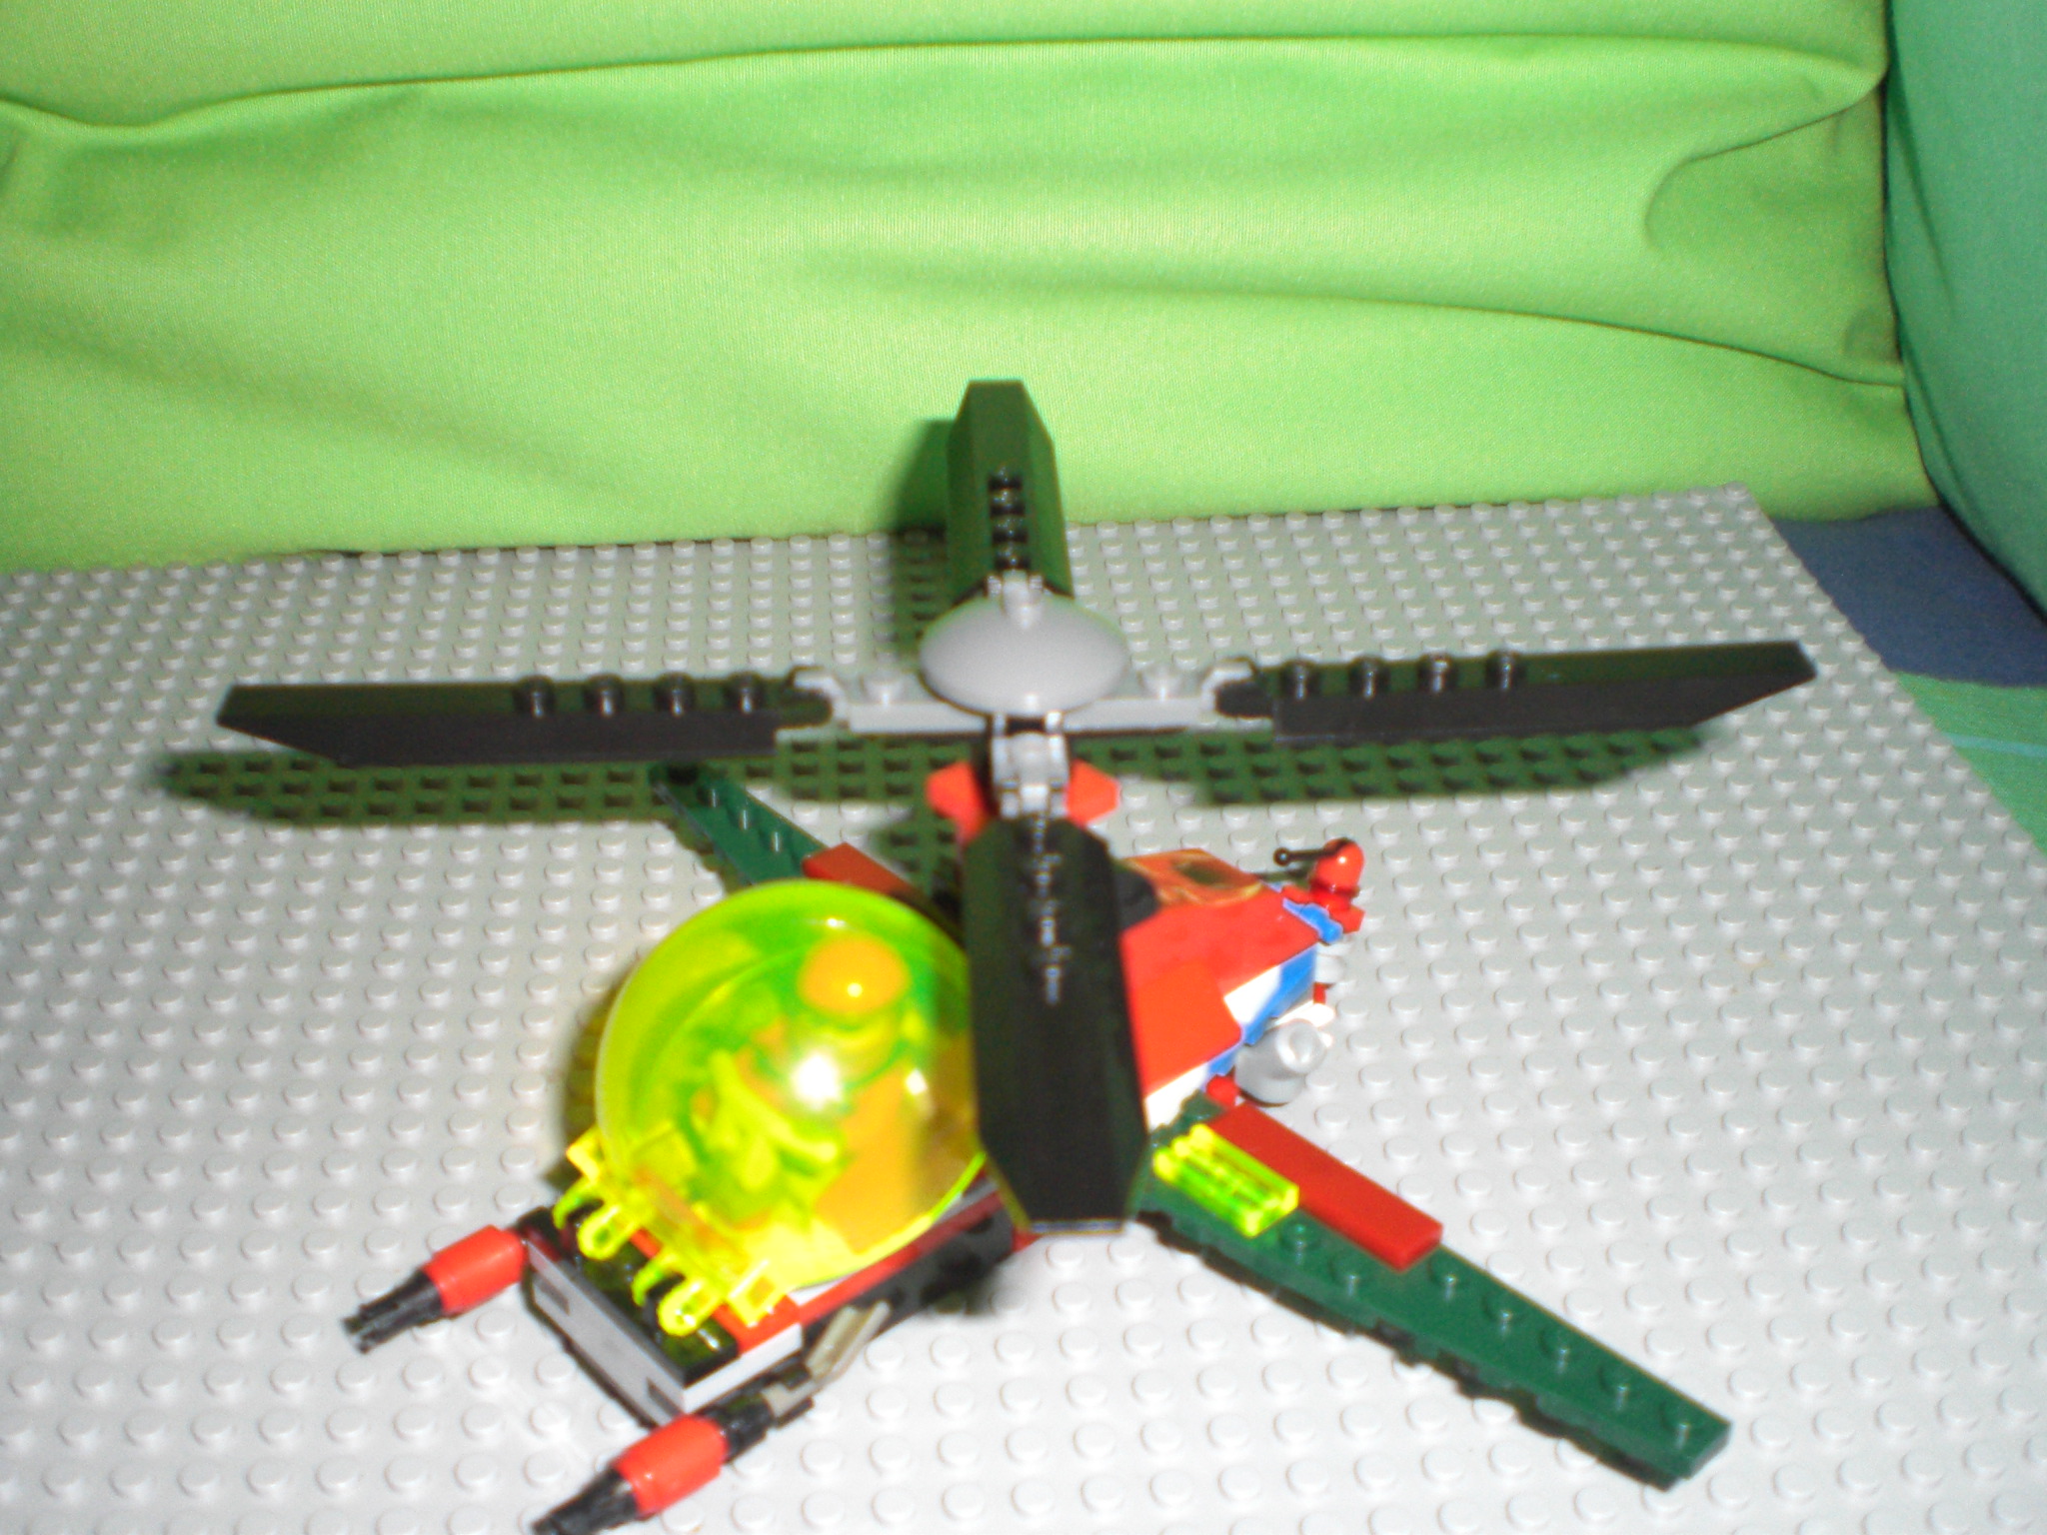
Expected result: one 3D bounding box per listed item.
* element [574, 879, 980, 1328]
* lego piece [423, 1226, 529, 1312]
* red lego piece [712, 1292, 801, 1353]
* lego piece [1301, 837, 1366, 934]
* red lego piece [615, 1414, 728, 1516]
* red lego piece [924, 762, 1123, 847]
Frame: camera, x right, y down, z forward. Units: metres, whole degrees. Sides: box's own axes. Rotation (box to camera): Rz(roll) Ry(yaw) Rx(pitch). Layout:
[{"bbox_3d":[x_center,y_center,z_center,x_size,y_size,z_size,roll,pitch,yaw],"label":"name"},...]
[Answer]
[{"bbox_3d":[-0.031,0.033,0.259,0.049,0.029,0.055,29,66,39],"label":"element"},{"bbox_3d":[-0.066,0.060,0.272,0.010,0.008,0.008,-25,39,-36],"label":"lego piece"},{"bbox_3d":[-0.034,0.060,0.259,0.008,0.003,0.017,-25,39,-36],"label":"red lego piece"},{"bbox_3d":[0.046,0.017,0.329,0.008,0.012,0.009,-17,34,-40],"label":"lego piece"},{"bbox_3d":[-0.038,0.076,0.246,0.010,0.008,0.008,-25,39,-36],"label":"red lego piece"},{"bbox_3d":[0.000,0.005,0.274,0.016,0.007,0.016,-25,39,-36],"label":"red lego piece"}]

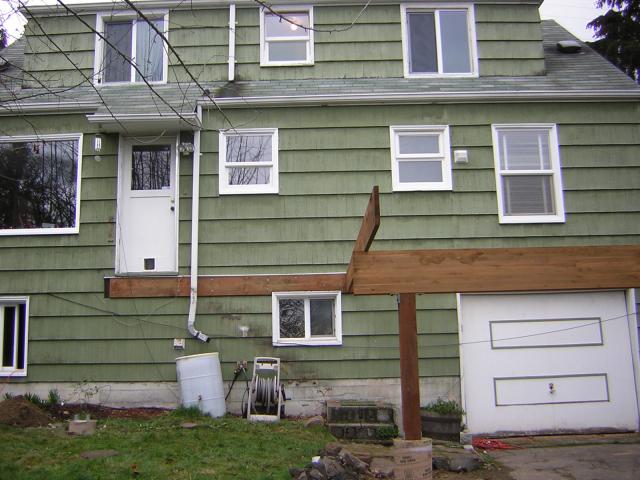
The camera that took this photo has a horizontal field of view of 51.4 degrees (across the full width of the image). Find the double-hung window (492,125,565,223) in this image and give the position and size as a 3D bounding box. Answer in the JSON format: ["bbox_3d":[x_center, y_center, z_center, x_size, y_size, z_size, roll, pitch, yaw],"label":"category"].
[{"bbox_3d":[3.148,-1.002,10.102,0.979,1.537,0.100,-1,-9,0],"label":"double-hung window"}]

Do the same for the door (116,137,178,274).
[{"bbox_3d":[-2.591,-0.530,10.089,0.922,2.113,0.100,-1,-9,0],"label":"door"}]

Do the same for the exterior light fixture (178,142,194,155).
[{"bbox_3d":[-2.030,-1.380,10.123,0.244,0.177,0.180,-1,-9,0],"label":"exterior light fixture"}]

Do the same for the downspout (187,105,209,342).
[{"bbox_3d":[-1.786,-0.305,9.874,0.300,3.549,0.260,-1,-9,0],"label":"downspout"}]

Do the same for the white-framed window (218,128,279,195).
[{"bbox_3d":[-1.077,-1.188,10.165,0.902,1.029,0.100,-1,-9,0],"label":"white-framed window"}]

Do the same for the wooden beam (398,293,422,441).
[{"bbox_3d":[0.754,1.062,5.617,0.140,1.203,0.140,-1,-9,0],"label":"wooden beam"}]

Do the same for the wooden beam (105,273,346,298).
[{"bbox_3d":[-1.394,0.694,9.838,3.569,0.286,0.060,-1,-9,0],"label":"wooden beam"}]

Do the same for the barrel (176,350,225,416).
[{"bbox_3d":[-1.655,2.017,9.259,0.590,0.850,0.590,-9,-9,-1],"label":"barrel"}]

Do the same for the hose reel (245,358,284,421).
[{"bbox_3d":[-0.740,2.080,9.292,0.550,0.882,0.450,-1,-9,0],"label":"hose reel"}]

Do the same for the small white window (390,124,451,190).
[{"bbox_3d":[1.538,-1.236,10.153,0.899,1.020,0.100,-1,-9,0],"label":"small white window"}]

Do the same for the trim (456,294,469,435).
[{"bbox_3d":[2.052,1.725,9.663,0.090,2.013,0.060,-1,-9,0],"label":"trim"}]

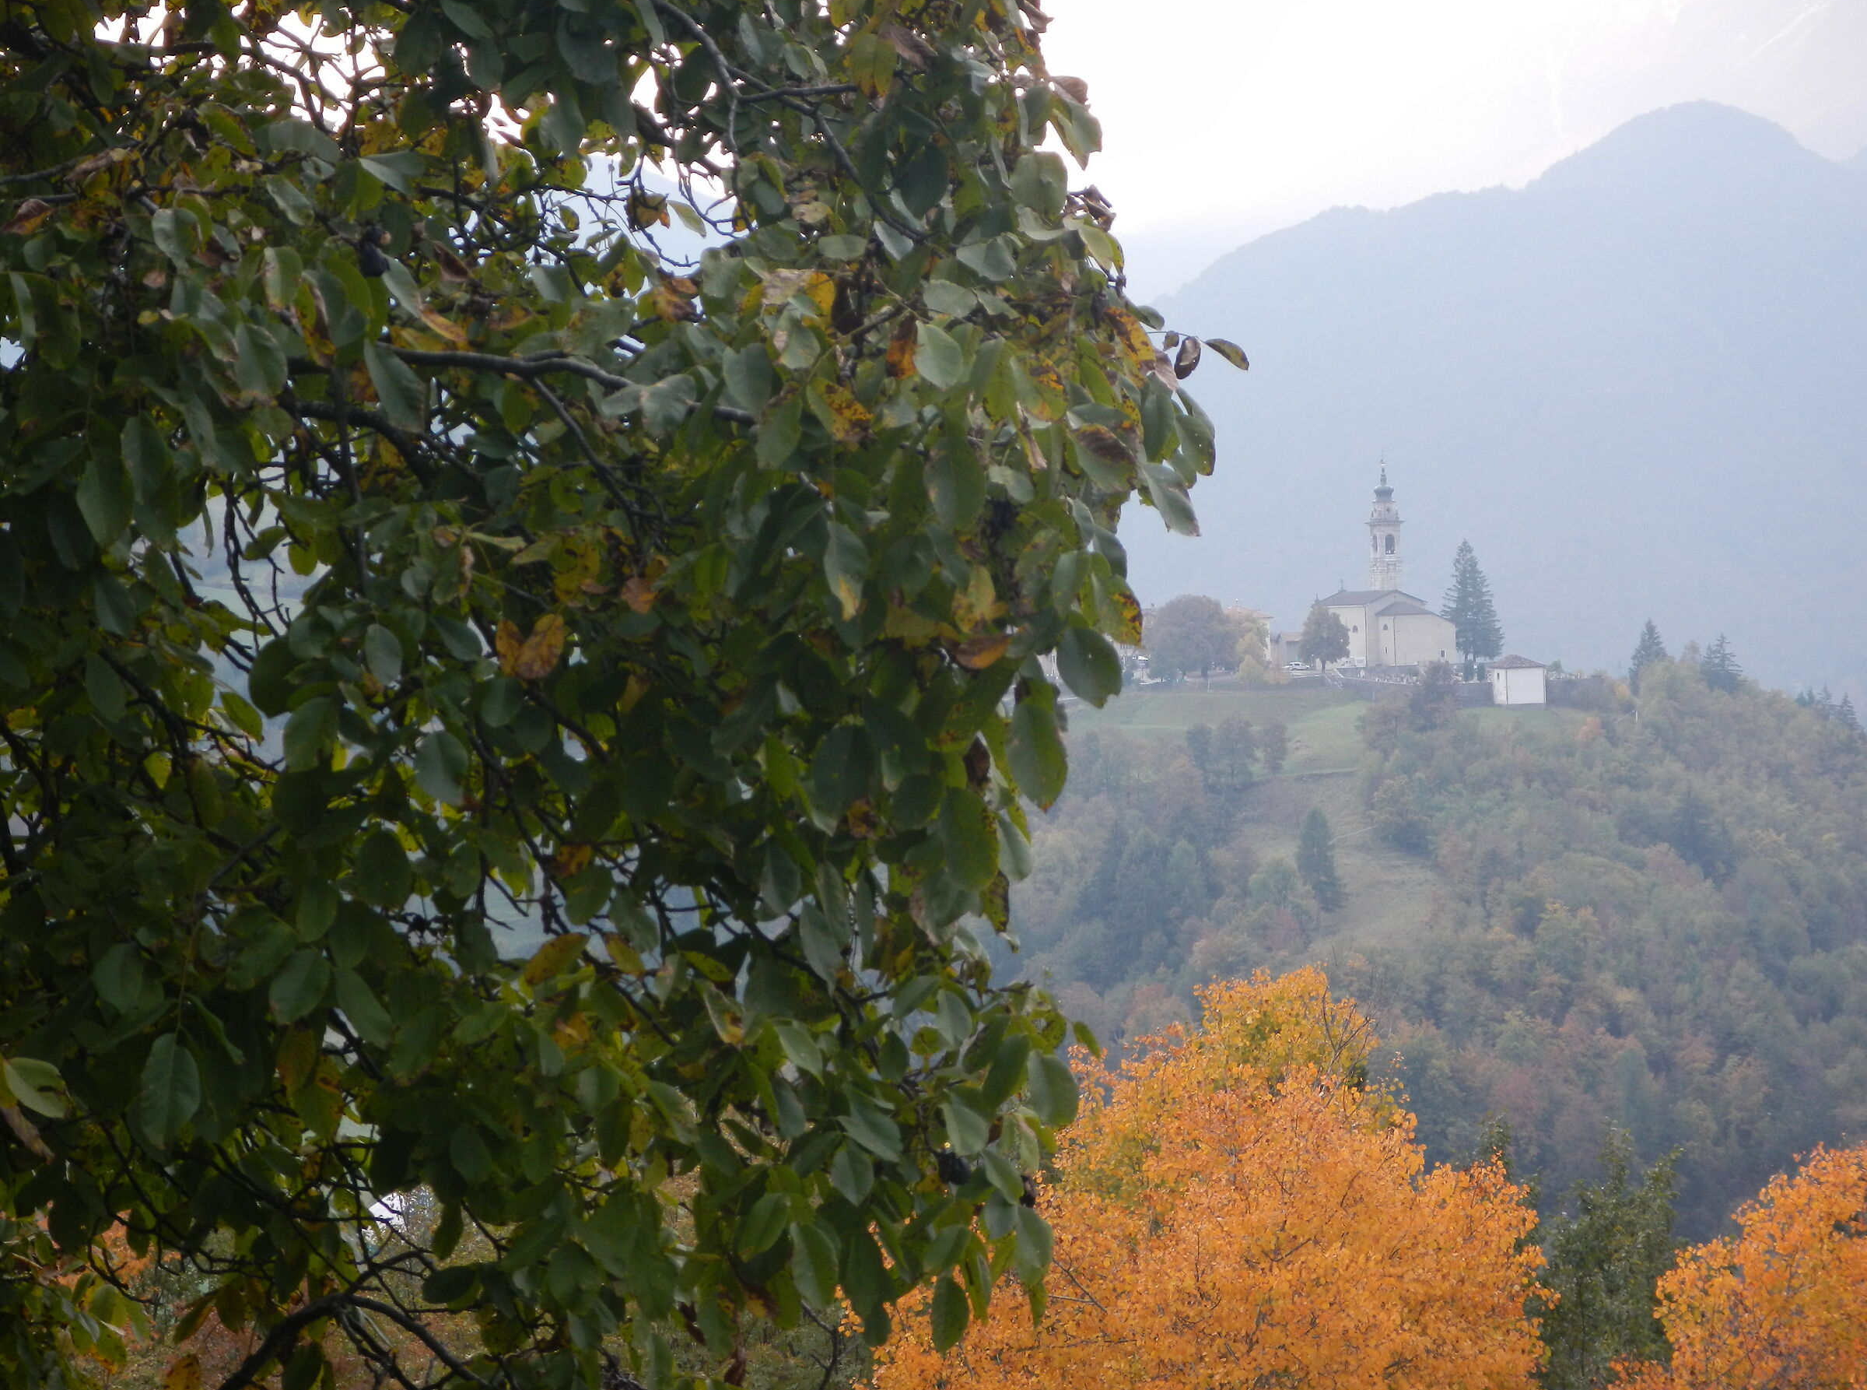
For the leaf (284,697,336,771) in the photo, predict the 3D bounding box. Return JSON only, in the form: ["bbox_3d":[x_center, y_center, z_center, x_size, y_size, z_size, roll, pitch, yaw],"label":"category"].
[{"bbox_3d":[-0.788,0.051,6.200,0.066,0.098,0.025,14,-12,0],"label":"leaf"}]

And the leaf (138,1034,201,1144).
[{"bbox_3d":[-0.934,0.481,6.000,0.077,0.140,0.022,8,-15,0],"label":"leaf"}]

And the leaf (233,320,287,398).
[{"bbox_3d":[-0.824,-0.409,6.000,0.062,0.096,0.025,-18,-15,0],"label":"leaf"}]

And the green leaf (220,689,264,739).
[{"bbox_3d":[-0.972,0.026,6.900,0.043,0.095,0.030,-39,0,-4],"label":"green leaf"}]

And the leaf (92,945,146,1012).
[{"bbox_3d":[-0.992,0.347,6.000,0.071,0.090,0.025,0,-15,0],"label":"leaf"}]

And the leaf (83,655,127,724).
[{"bbox_3d":[-1.055,-0.009,6.250,0.041,0.092,0.018,-25,-15,0],"label":"leaf"}]

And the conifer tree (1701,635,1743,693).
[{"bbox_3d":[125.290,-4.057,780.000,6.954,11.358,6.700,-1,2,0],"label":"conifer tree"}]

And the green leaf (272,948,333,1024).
[{"bbox_3d":[-0.799,0.367,6.200,0.059,0.110,0.018,29,-20,0],"label":"green leaf"}]

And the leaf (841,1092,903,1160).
[{"bbox_3d":[-0.081,0.562,6.400,0.057,0.106,0.030,-45,0,-4],"label":"leaf"}]

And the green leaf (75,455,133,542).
[{"bbox_3d":[-1.048,-0.247,6.200,0.065,0.118,0.018,-11,-15,0],"label":"green leaf"}]

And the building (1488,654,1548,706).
[{"bbox_3d":[92.954,-2.202,780.000,7.200,8.113,7.000,-2,2,-11],"label":"building"}]

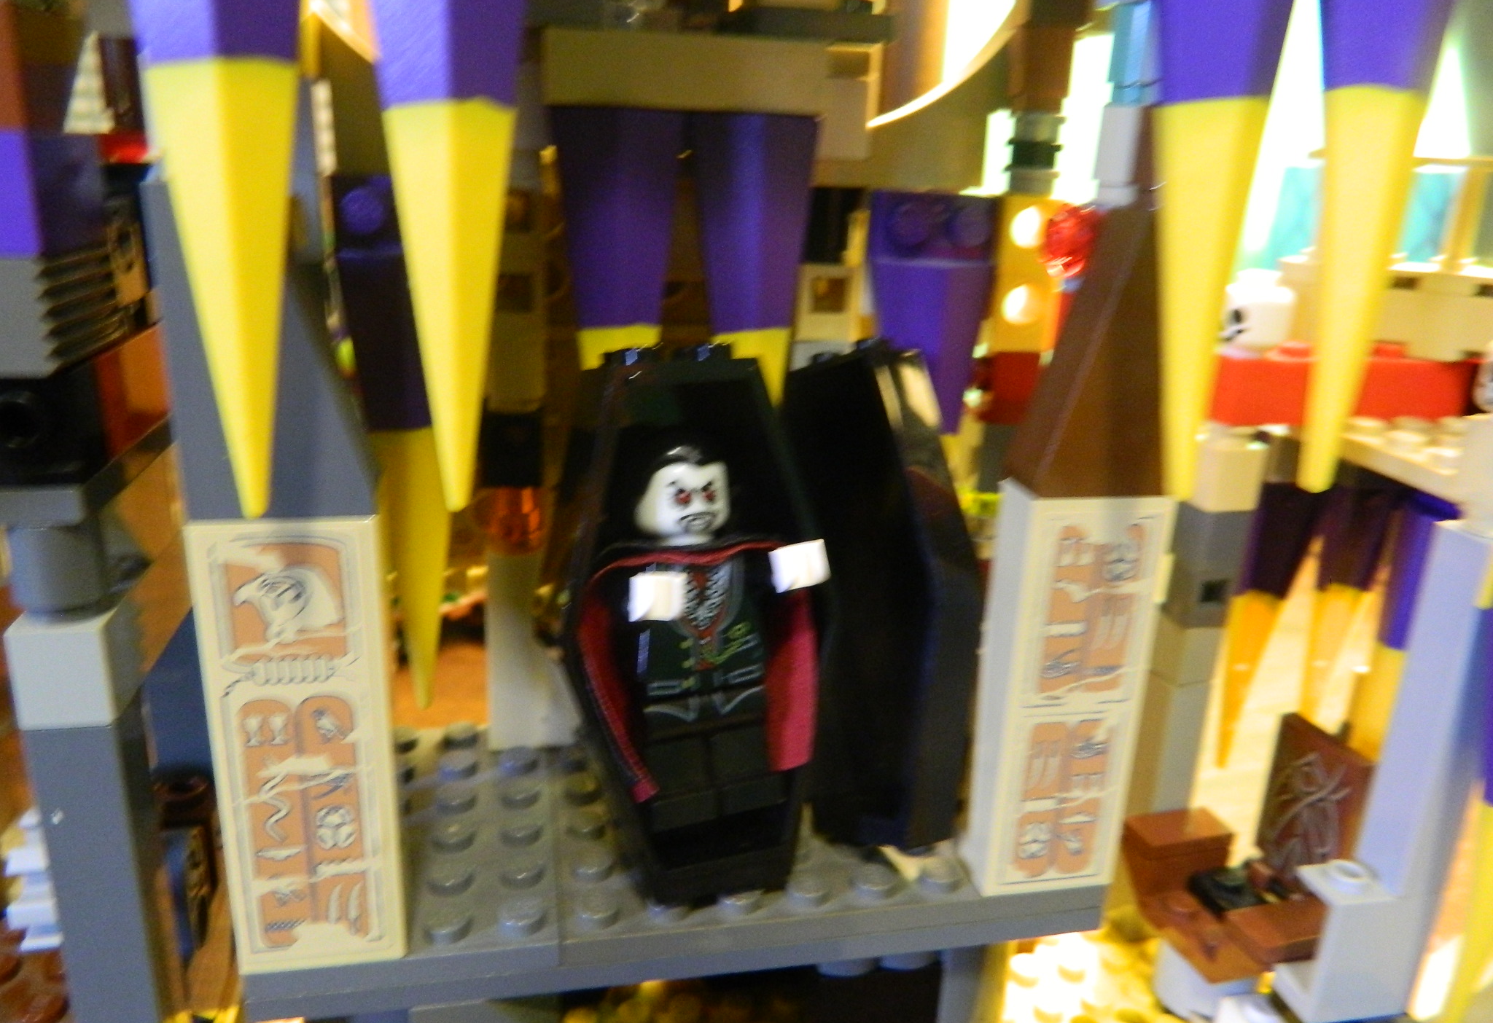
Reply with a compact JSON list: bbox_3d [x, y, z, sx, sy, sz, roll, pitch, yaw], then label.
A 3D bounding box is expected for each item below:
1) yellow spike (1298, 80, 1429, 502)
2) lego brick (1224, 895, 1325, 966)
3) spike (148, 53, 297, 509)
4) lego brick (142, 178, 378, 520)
[{"bbox_3d":[0.061,-0.022,0.110,0.011,0.040,0.010,0,13,-13],"label":"yellow spike"},{"bbox_3d":[0.085,0.067,0.170,0.016,0.003,0.008,-1,18,-12],"label":"lego brick"},{"bbox_3d":[-0.040,-0.016,0.085,0.010,0.035,0.009,-1,18,-12],"label":"spike"},{"bbox_3d":[-0.041,-0.014,0.095,0.016,0.029,0.008,-1,18,-12],"label":"lego brick"}]

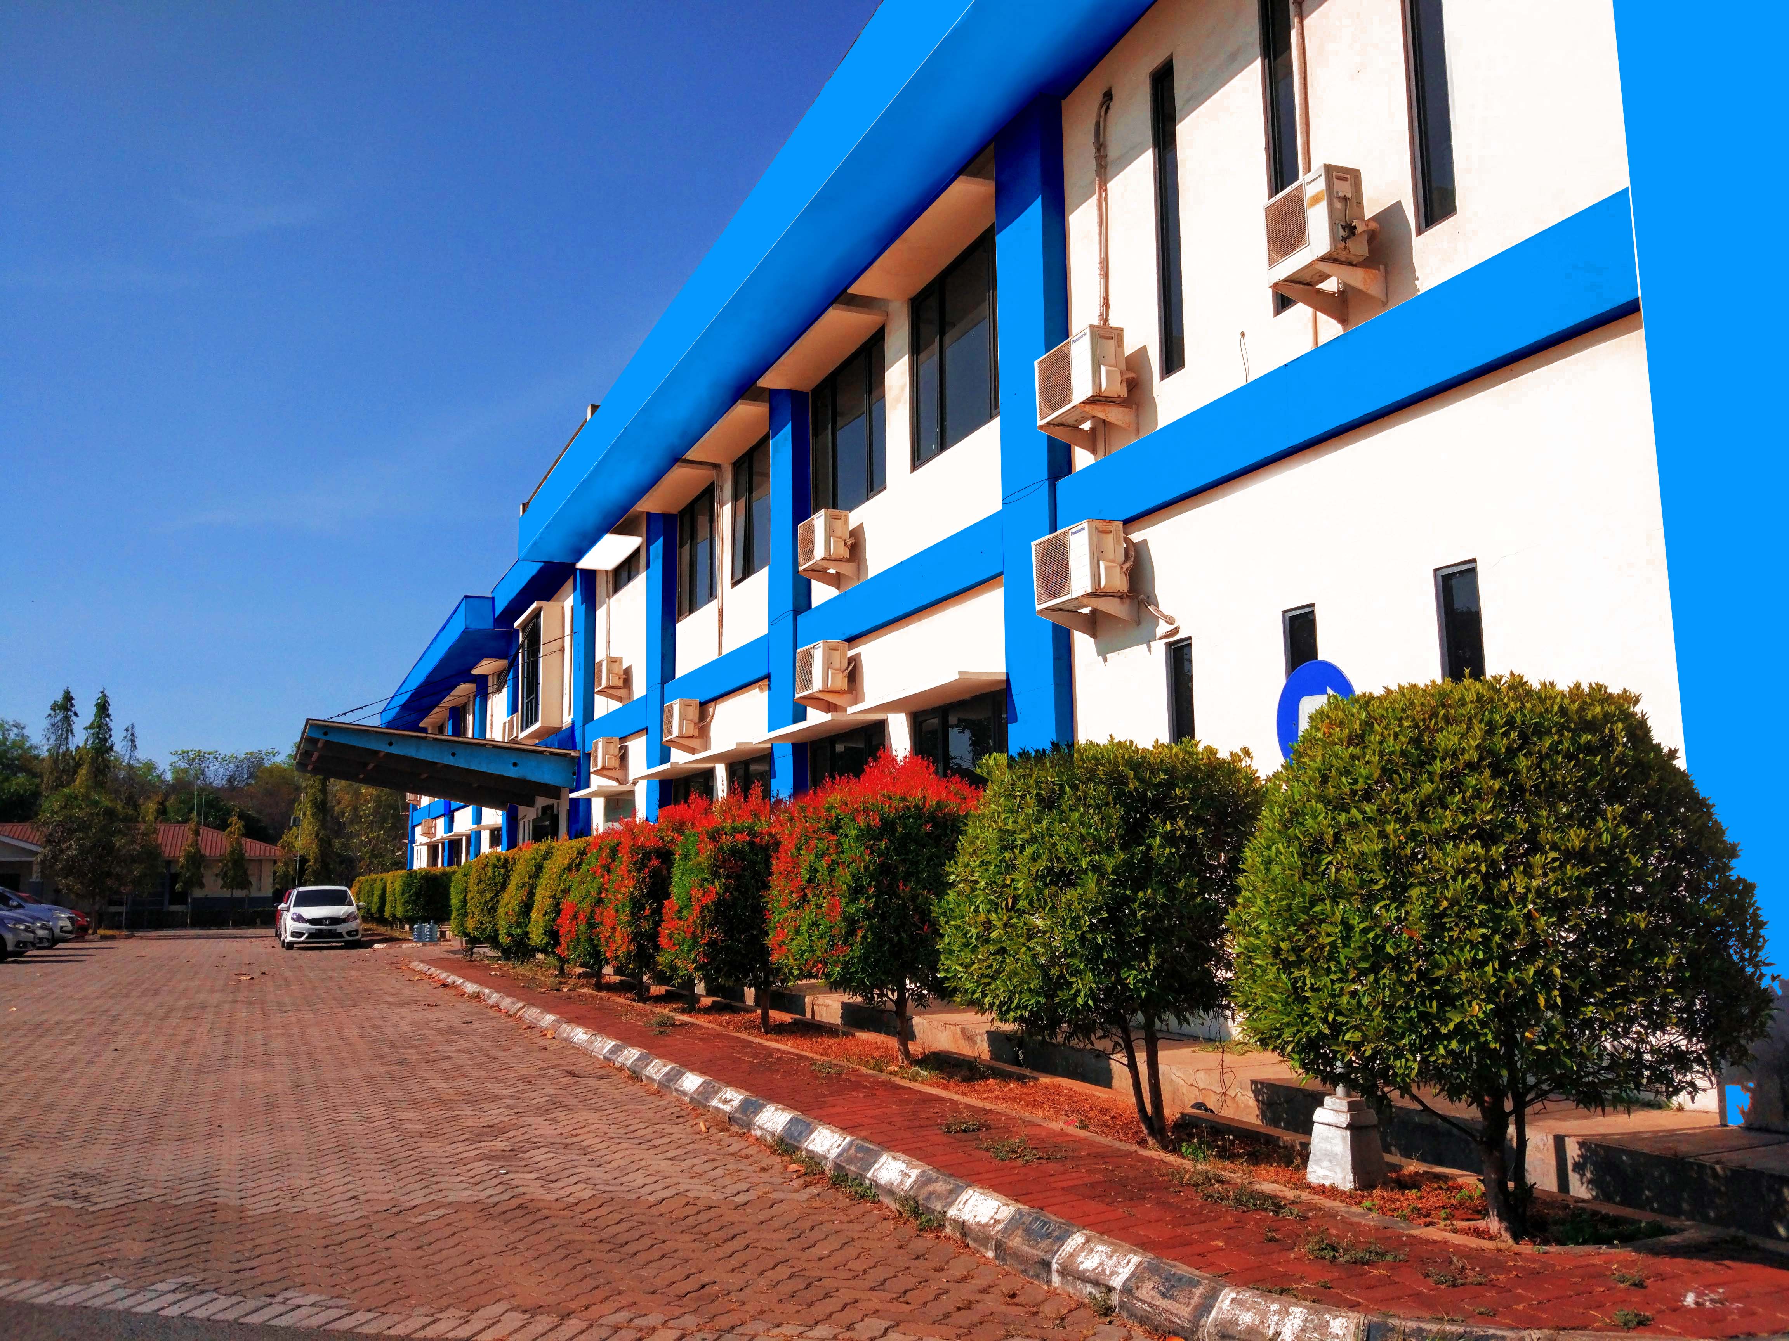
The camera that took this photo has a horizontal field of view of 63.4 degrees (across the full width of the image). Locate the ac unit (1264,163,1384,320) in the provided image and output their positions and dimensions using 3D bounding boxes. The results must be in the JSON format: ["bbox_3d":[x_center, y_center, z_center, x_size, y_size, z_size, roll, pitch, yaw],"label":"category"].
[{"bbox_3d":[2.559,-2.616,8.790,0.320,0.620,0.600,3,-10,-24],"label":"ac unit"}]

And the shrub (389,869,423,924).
[{"bbox_3d":[-13.901,6.482,41.300,1.200,1.650,1.200,4,-10,-24],"label":"shrub"}]

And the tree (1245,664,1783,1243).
[{"bbox_3d":[2.188,1.031,5.314,1.850,2.000,1.850,3,-10,-24],"label":"tree"}]

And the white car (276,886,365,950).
[{"bbox_3d":[-13.968,6.006,35.222,1.680,1.485,3.640,3,-10,-24],"label":"white car"}]

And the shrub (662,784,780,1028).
[{"bbox_3d":[-1.292,2.124,12.469,1.450,1.960,1.450,3,-9,-24],"label":"shrub"}]

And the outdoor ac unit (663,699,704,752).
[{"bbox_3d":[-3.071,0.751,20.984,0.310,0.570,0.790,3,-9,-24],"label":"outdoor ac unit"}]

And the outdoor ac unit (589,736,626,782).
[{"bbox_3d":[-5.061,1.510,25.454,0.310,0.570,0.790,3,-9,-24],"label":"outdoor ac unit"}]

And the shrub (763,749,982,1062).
[{"bbox_3d":[-0.169,1.692,9.996,1.450,2.020,1.450,-1,-9,0],"label":"shrub"}]

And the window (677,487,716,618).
[{"bbox_3d":[-3.006,-1.773,21.971,0.120,1.820,1.980,4,-10,-24],"label":"window"}]

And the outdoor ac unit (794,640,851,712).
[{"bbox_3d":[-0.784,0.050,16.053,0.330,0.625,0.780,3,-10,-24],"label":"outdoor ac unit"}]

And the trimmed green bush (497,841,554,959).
[{"bbox_3d":[-4.979,3.422,21.001,1.400,1.782,1.400,3,-9,-24],"label":"trimmed green bush"}]

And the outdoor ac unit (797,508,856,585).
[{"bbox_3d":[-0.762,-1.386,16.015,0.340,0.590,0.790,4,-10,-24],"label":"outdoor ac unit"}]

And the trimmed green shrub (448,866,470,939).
[{"bbox_3d":[-7.452,4.298,26.200,1.300,1.523,1.300,3,-9,-24],"label":"trimmed green shrub"}]

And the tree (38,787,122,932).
[{"bbox_3d":[-30.353,7.067,54.000,3.300,5.450,3.200,4,-10,-24],"label":"tree"}]

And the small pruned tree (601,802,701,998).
[{"bbox_3d":[-2.157,2.401,14.418,1.450,2.020,1.450,3,-9,-24],"label":"small pruned tree"}]

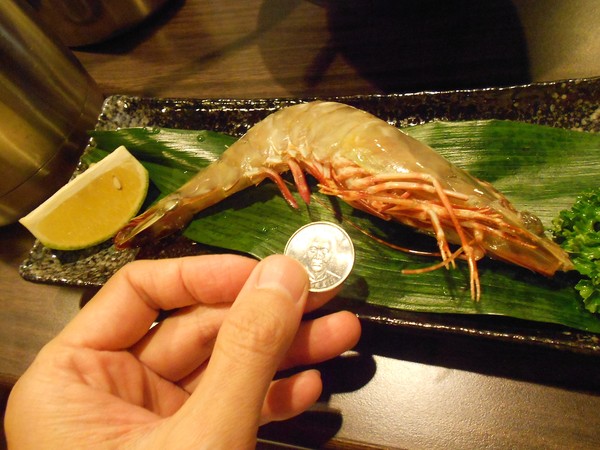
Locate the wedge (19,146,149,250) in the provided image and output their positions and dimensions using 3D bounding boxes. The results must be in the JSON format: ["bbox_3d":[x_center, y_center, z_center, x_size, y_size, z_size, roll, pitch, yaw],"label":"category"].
[{"bbox_3d":[-0.104,-0.013,0.226,0.060,0.031,0.042,-38,60,-6],"label":"wedge"}]

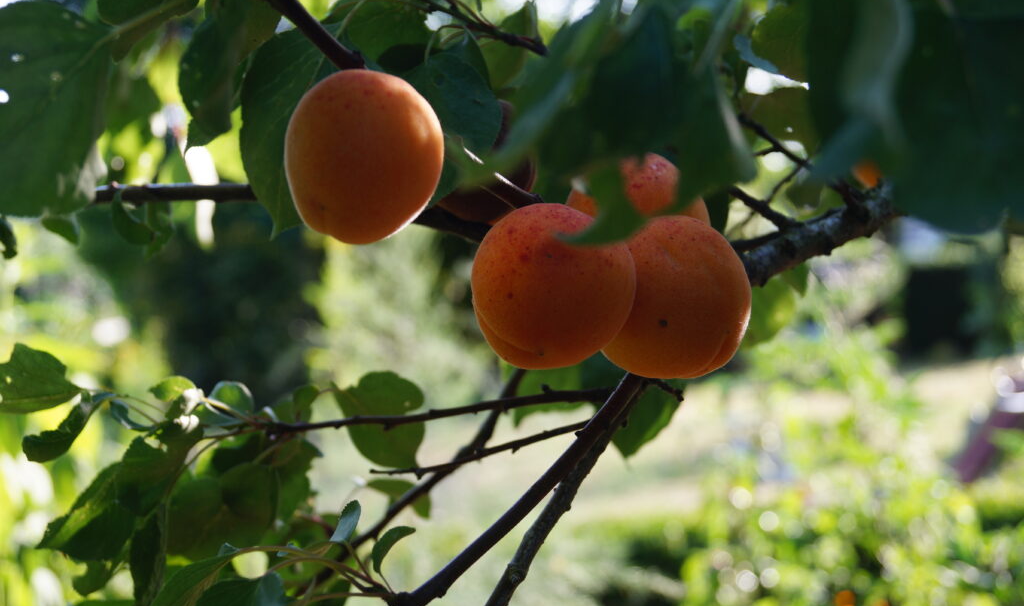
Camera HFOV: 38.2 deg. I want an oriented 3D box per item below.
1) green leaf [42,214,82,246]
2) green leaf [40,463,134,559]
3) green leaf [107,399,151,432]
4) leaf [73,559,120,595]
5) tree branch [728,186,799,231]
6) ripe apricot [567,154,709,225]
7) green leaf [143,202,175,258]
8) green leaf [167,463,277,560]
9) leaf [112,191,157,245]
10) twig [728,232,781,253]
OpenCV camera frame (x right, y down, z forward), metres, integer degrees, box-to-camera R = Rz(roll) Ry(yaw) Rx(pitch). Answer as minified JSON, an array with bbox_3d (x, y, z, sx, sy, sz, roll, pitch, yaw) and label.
[{"bbox_3d":[-0.153,-0.025,0.500,0.014,0.011,0.008,0,3,0],"label":"green leaf"},{"bbox_3d":[-0.135,0.069,0.480,0.043,0.022,0.014,-41,0,0],"label":"green leaf"},{"bbox_3d":[-0.126,0.037,0.485,0.016,0.006,0.006,30,0,0],"label":"green leaf"},{"bbox_3d":[-0.141,0.092,0.500,0.016,0.015,0.008,0,3,0],"label":"leaf"},{"bbox_3d":[0.083,-0.031,0.490,0.028,0.005,0.005,32,0,0],"label":"tree branch"},{"bbox_3d":[0.040,-0.025,0.472,0.047,0.047,0.046,0,3,0],"label":"ripe apricot"},{"bbox_3d":[-0.132,-0.027,0.550,0.012,0.021,0.011,0,3,0],"label":"green leaf"},{"bbox_3d":[-0.102,0.073,0.520,0.039,0.035,0.015,0,3,0],"label":"green leaf"},{"bbox_3d":[-0.140,-0.032,0.550,0.017,0.020,0.012,0,3,0],"label":"leaf"},{"bbox_3d":[0.079,-0.020,0.485,0.019,0.004,0.004,-17,0,0],"label":"twig"}]

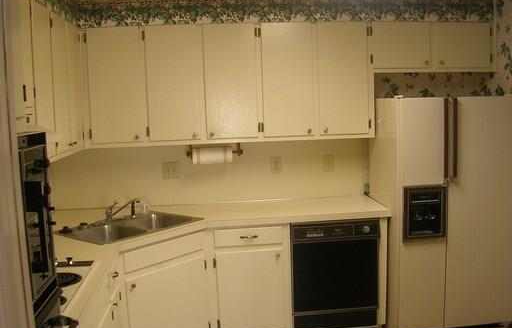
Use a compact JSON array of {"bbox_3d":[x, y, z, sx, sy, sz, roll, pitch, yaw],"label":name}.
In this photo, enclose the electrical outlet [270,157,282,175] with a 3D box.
[{"bbox_3d":[0.153,0.014,4.219,0.074,0.119,0.010,-3,7,-6],"label":"electrical outlet"}]

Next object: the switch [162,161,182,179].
[{"bbox_3d":[-0.636,0.046,4.230,0.125,0.123,0.012,-2,7,-7],"label":"switch"}]

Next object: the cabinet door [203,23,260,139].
[{"bbox_3d":[-0.173,-0.566,3.895,0.359,0.782,0.022,-2,6,-5],"label":"cabinet door"}]

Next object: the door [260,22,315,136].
[{"bbox_3d":[0.223,-0.582,3.929,0.355,0.782,0.022,-2,6,-5],"label":"door"}]

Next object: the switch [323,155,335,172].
[{"bbox_3d":[0.555,0.000,4.262,0.075,0.119,0.010,-3,7,-6],"label":"switch"}]

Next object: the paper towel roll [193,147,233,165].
[{"bbox_3d":[-0.304,-0.059,3.965,0.277,0.121,0.121,-3,7,-6],"label":"paper towel roll"}]

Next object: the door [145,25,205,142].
[{"bbox_3d":[-0.565,-0.549,3.861,0.353,0.782,0.022,-2,6,-5],"label":"door"}]

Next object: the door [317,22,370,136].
[{"bbox_3d":[0.617,-0.598,3.963,0.355,0.782,0.022,-2,6,-5],"label":"door"}]

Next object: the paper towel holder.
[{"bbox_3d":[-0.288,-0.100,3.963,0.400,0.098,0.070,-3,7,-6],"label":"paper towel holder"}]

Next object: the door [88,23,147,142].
[{"bbox_3d":[-0.955,-0.533,3.827,0.347,0.782,0.022,-2,6,-5],"label":"door"}]

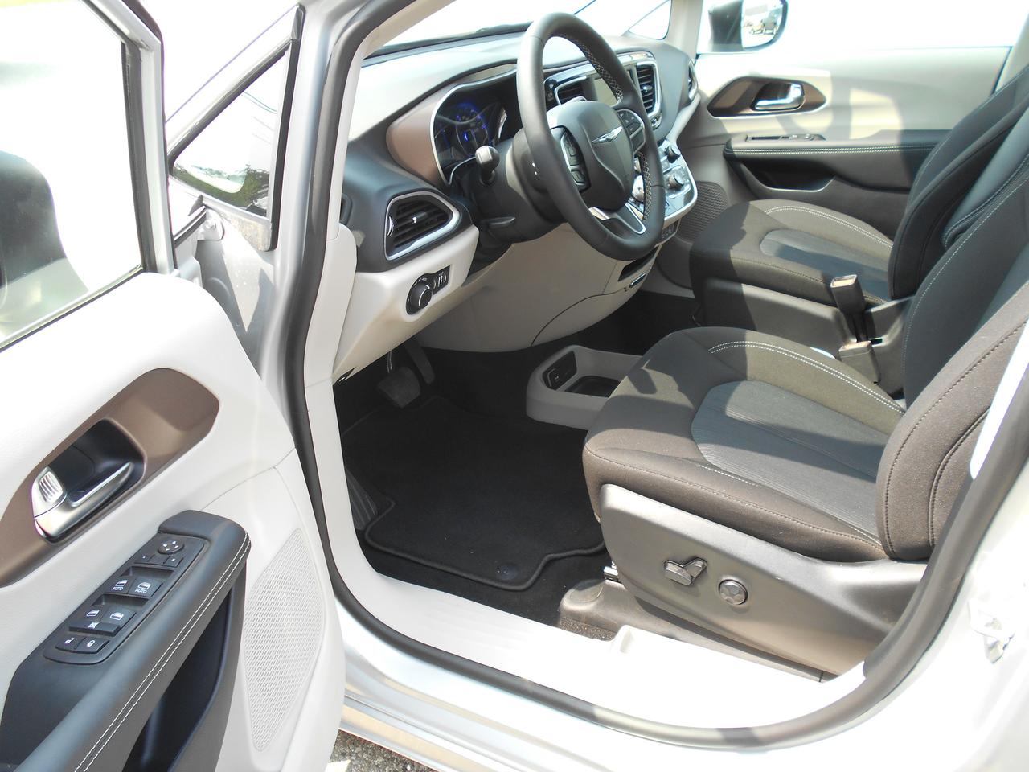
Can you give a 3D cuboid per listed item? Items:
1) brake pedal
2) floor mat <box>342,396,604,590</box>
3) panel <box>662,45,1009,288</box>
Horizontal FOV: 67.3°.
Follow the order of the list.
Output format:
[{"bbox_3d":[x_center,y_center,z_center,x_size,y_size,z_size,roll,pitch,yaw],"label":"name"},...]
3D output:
[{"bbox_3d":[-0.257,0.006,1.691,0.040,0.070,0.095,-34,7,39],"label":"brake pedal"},{"bbox_3d":[-0.063,0.174,1.614,0.680,0.075,0.520,9,31,27],"label":"floor mat"},{"bbox_3d":[0.807,-0.573,2.162,0.900,0.670,0.150,9,31,27],"label":"panel"}]

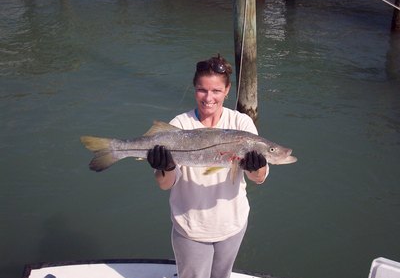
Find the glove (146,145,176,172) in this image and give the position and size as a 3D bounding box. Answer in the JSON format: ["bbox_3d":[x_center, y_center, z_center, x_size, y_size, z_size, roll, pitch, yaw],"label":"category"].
[{"bbox_3d":[-0.142,0.072,2.300,0.105,0.090,0.100,0,22,0],"label":"glove"}]

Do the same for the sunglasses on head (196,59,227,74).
[{"bbox_3d":[0.059,-0.296,2.609,0.140,0.050,0.130,5,2,11],"label":"sunglasses on head"}]

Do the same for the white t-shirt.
[{"bbox_3d":[0.057,0.151,2.740,0.420,0.600,0.300,1,22,3],"label":"white t-shirt"}]

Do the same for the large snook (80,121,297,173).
[{"bbox_3d":[-0.042,0.034,2.360,0.810,0.180,0.110,2,17,0],"label":"large snook"}]

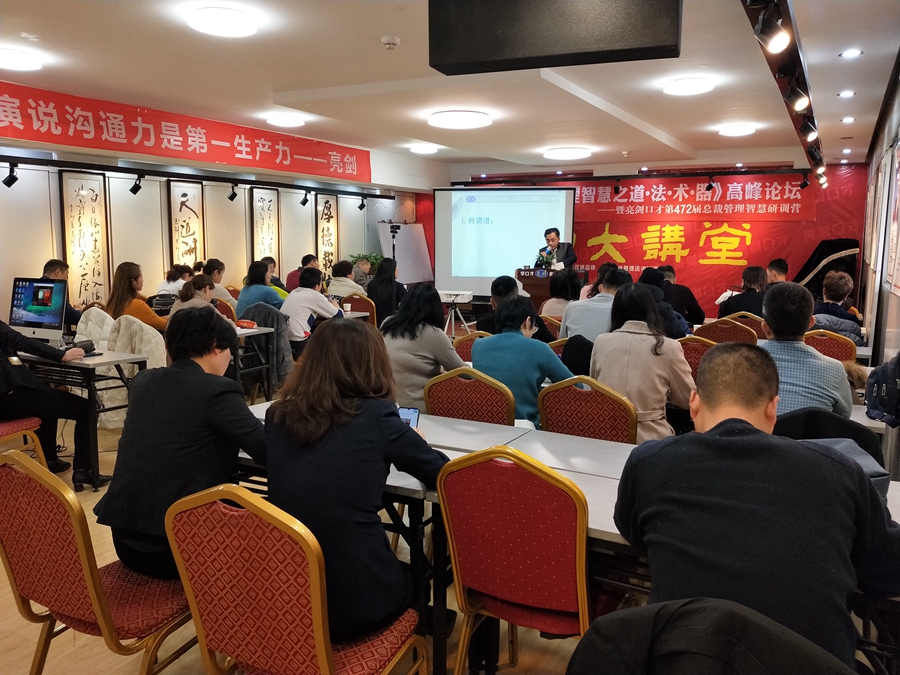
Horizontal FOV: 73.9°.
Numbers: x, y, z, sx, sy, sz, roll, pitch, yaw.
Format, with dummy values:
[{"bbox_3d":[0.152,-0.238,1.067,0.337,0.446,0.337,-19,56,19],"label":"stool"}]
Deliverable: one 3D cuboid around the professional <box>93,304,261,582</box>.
[{"bbox_3d":[-0.784,0.542,2.140,0.500,1.280,0.780,8,12,35],"label":"professional"}]

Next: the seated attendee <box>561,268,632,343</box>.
[{"bbox_3d":[1.094,0.212,4.100,0.540,1.350,0.730,4,10,20],"label":"seated attendee"}]

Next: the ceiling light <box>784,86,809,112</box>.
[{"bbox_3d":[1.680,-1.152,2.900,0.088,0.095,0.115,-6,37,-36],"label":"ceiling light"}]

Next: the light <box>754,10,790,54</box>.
[{"bbox_3d":[1.238,-1.177,2.300,0.105,0.145,0.125,-6,-29,-35],"label":"light"}]

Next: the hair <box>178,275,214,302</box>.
[{"bbox_3d":[-1.962,-0.386,4.620,0.200,0.240,0.270,9,13,37],"label":"hair"}]

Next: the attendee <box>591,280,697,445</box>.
[{"bbox_3d":[0.991,0.381,3.146,0.500,1.330,0.720,5,11,26],"label":"attendee"}]

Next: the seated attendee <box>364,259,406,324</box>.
[{"bbox_3d":[-0.630,-0.181,6.140,0.500,1.260,0.720,7,12,32],"label":"seated attendee"}]

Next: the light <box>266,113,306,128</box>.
[{"bbox_3d":[-1.651,-2.172,6.021,0.380,0.080,0.380,1,10,0],"label":"light"}]

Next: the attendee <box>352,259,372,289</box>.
[{"bbox_3d":[-1.093,-0.456,7.947,0.500,1.200,0.780,7,12,32],"label":"attendee"}]

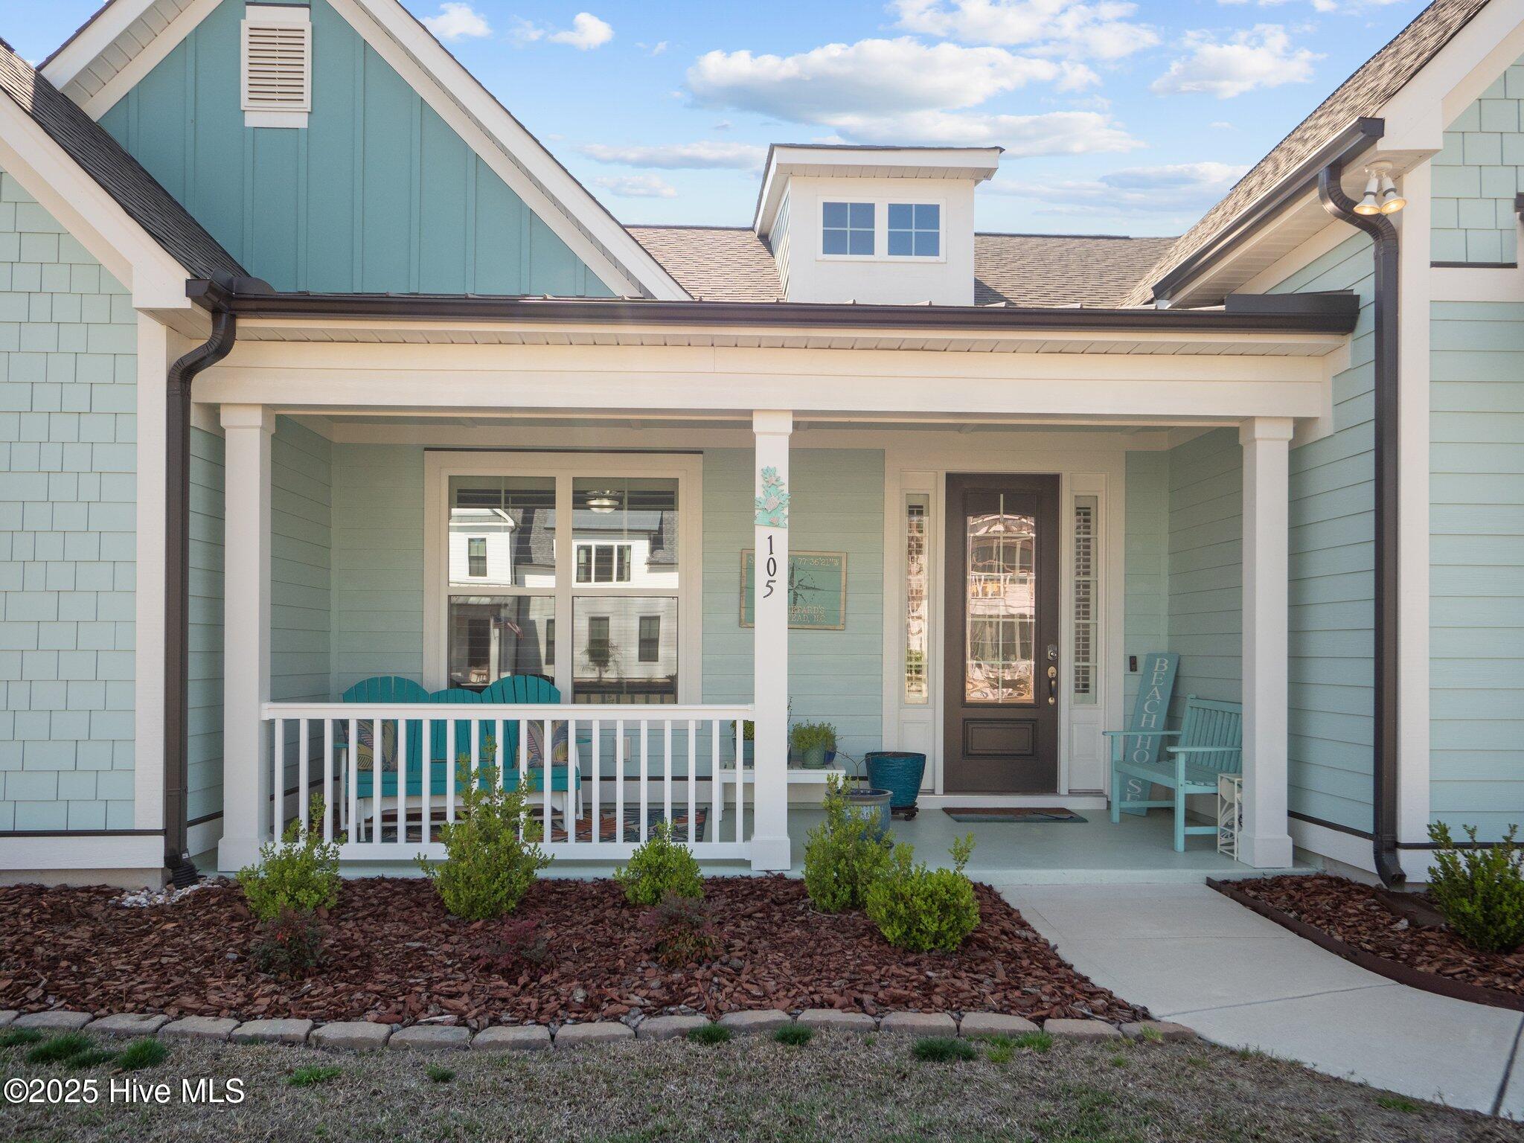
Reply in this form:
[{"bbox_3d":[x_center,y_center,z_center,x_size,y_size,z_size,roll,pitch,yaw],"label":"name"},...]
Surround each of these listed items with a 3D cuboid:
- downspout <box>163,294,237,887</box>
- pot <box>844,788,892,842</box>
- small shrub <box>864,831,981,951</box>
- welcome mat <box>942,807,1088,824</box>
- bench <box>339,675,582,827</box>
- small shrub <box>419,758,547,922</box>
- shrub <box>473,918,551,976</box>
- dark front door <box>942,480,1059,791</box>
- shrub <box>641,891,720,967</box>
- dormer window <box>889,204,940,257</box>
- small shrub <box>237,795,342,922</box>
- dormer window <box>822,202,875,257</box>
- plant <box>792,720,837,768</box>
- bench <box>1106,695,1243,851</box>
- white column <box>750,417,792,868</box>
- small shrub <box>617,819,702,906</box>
[{"bbox_3d":[-3.006,0.099,6.600,0.390,3.160,0.200,0,-2,-2],"label":"downspout"},{"bbox_3d":[0.587,1.480,7.360,0.390,0.335,0.390,0,-1,0],"label":"pot"},{"bbox_3d":[0.704,1.416,5.420,0.500,0.490,0.470,0,-2,-2],"label":"small shrub"},{"bbox_3d":[1.827,1.760,8.900,0.910,0.015,0.600,0,-2,-2],"label":"welcome mat"},{"bbox_3d":[-1.930,1.177,7.980,1.590,0.990,0.820,1,-2,-18],"label":"bench"},{"bbox_3d":[-1.343,1.300,5.970,0.620,0.750,0.570,0,-2,-2],"label":"small shrub"},{"bbox_3d":[-1.023,1.530,5.030,0.320,0.210,0.300,0,-2,-2],"label":"shrub"},{"bbox_3d":[1.835,0.474,9.430,0.920,2.440,0.070,0,-2,-2],"label":"dark front door"},{"bbox_3d":[-0.342,1.498,5.170,0.330,0.290,0.310,0,-2,-2],"label":"shrub"},{"bbox_3d":[1.397,-3.121,11.300,0.480,0.500,0.080,0,-2,-2],"label":"dormer window"},{"bbox_3d":[-2.280,1.383,5.940,0.510,0.615,0.470,0,-1,-3],"label":"small shrub"},{"bbox_3d":[0.765,-3.033,10.920,0.465,0.485,0.070,0,-1,-3],"label":"dormer window"},{"bbox_3d":[0.376,1.262,8.950,0.345,0.355,0.330,0,-2,-2],"label":"plant"},{"bbox_3d":[2.755,1.276,8.050,0.670,0.900,1.290,0,-2,-2],"label":"bench"},{"bbox_3d":[0.046,0.370,6.620,0.205,2.440,0.205,0,-1,-3],"label":"white column"},{"bbox_3d":[-0.514,1.457,6.140,0.430,0.430,0.420,0,-1,-3],"label":"small shrub"}]

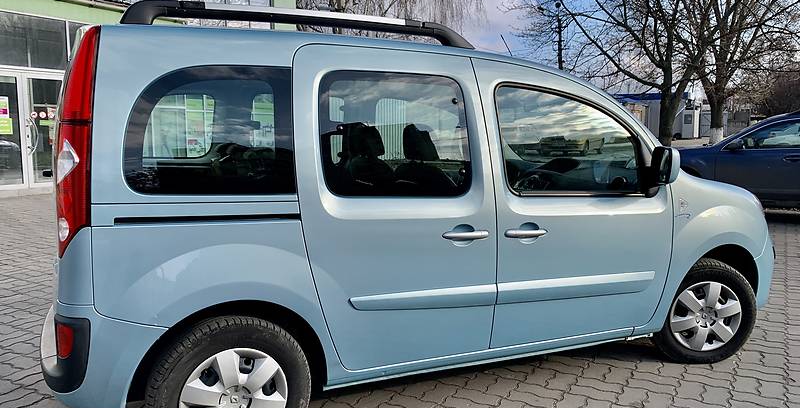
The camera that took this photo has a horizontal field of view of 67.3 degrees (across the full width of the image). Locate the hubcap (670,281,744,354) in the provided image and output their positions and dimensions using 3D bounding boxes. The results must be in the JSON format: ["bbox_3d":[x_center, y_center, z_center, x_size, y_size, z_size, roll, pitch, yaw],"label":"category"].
[{"bbox_3d":[1.763,0.645,3.480,0.412,0.412,0.050,0,9,-1],"label":"hubcap"}]

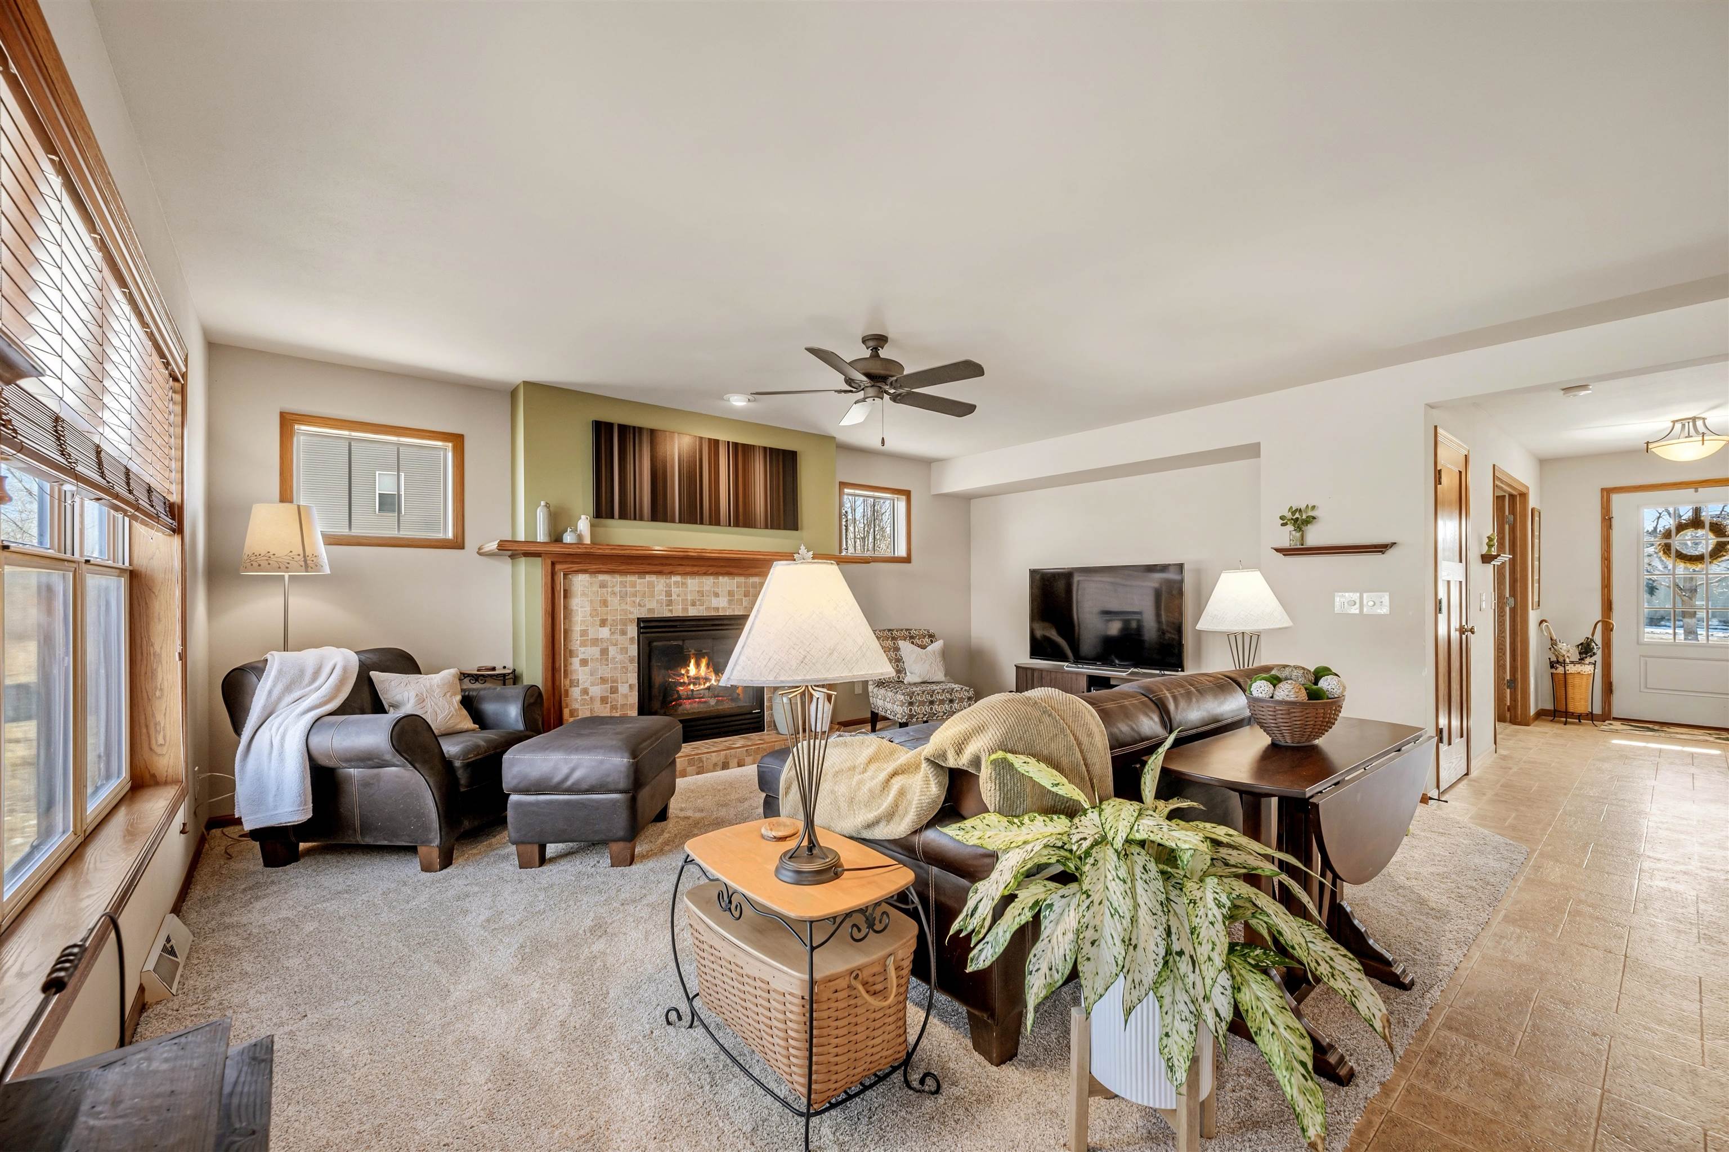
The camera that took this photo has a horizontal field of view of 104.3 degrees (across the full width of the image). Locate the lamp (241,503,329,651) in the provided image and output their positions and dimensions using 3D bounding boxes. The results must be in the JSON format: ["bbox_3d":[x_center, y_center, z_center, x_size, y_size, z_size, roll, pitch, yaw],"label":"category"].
[{"bbox_3d":[-2.860,0.459,3.320,0.430,1.610,0.430,0,-1,-40],"label":"lamp"}]

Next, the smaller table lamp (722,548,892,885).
[{"bbox_3d":[-0.135,0.313,1.622,0.390,0.770,0.370,0,-1,-11],"label":"smaller table lamp"}]

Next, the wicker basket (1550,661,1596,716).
[{"bbox_3d":[6.382,1.034,6.050,0.270,0.520,0.300,0,-1,-40],"label":"wicker basket"}]

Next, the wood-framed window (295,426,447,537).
[{"bbox_3d":[-2.822,-0.519,3.886,0.770,0.610,0.090,0,-1,-40],"label":"wood-framed window"}]

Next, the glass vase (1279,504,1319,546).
[{"bbox_3d":[2.743,-0.320,4.256,0.170,0.271,0.215,0,-1,-40],"label":"glass vase"}]

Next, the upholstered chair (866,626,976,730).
[{"bbox_3d":[0.435,0.865,5.620,0.630,0.840,0.720,0,-1,-24],"label":"upholstered chair"}]

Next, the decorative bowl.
[{"bbox_3d":[1.220,0.407,1.900,0.280,0.140,0.280,0,-1,-40],"label":"decorative bowl"}]

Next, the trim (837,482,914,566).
[{"bbox_3d":[0.125,-0.482,6.350,0.890,0.720,0.070,0,-1,-40],"label":"trim"}]

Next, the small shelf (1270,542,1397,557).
[{"bbox_3d":[2.868,-0.156,4.122,0.150,0.060,0.610,0,-1,-40],"label":"small shelf"}]

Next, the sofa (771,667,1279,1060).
[{"bbox_3d":[0.752,0.798,2.725,2.180,0.830,1.160,0,-1,-40],"label":"sofa"}]

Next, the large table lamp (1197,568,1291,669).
[{"bbox_3d":[1.805,0.331,3.196,0.390,0.780,0.380,-1,-1,30],"label":"large table lamp"}]

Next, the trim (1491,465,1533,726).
[{"bbox_3d":[5.180,0.250,5.370,1.500,2.090,0.120,0,-1,-40],"label":"trim"}]

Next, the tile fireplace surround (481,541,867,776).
[{"bbox_3d":[-1.034,0.544,4.676,2.760,1.470,0.500,0,-1,-40],"label":"tile fireplace surround"}]

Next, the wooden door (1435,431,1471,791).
[{"bbox_3d":[3.525,0.225,4.040,0.780,2.050,0.060,0,-1,-40],"label":"wooden door"}]

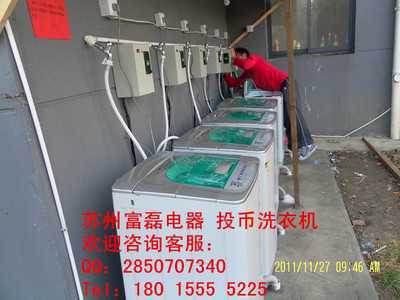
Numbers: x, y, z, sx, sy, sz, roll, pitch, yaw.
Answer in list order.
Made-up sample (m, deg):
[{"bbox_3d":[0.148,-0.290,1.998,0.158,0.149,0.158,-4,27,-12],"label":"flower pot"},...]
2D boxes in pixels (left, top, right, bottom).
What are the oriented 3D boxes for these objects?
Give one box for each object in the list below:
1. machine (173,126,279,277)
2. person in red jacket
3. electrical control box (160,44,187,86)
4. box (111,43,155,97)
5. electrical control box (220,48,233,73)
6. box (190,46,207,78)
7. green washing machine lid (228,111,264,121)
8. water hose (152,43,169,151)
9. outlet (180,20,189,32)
[{"bbox_3d":[0.215,0.325,2.186,0.565,0.855,0.535,1,17,16],"label":"machine"},{"bbox_3d":[0.933,-0.600,4.275,1.170,1.500,0.520,1,17,16],"label":"person in red jacket"},{"bbox_3d":[-0.208,-0.677,2.594,0.128,0.290,0.220,1,17,16],"label":"electrical control box"},{"bbox_3d":[-0.396,-0.487,1.975,0.132,0.290,0.220,1,17,16],"label":"box"},{"bbox_3d":[0.323,-1.162,4.199,0.215,0.288,0.125,-1,16,9],"label":"electrical control box"},{"bbox_3d":[-0.027,-0.859,3.187,0.125,0.288,0.220,1,17,16],"label":"box"},{"bbox_3d":[0.385,-0.294,2.711,0.280,0.030,0.380,1,17,16],"label":"green washing machine lid"},{"bbox_3d":[-0.274,-0.378,2.359,0.120,0.760,0.120,1,17,16],"label":"water hose"},{"bbox_3d":[-0.146,-1.133,2.957,0.045,0.088,0.088,1,17,16],"label":"outlet"}]

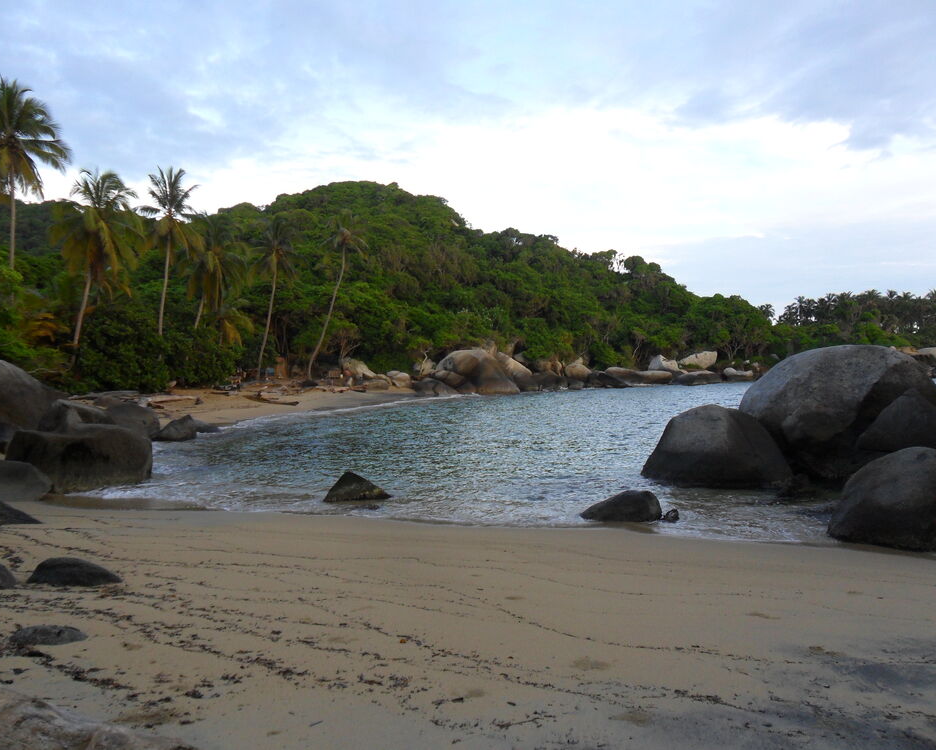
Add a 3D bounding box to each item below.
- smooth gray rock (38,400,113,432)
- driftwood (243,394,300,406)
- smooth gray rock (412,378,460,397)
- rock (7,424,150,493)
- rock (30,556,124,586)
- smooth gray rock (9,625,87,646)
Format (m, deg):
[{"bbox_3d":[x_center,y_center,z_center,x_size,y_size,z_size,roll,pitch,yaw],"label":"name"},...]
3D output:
[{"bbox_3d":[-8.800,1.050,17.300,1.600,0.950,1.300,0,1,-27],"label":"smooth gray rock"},{"bbox_3d":[-10.000,1.300,39.800,3.000,0.500,0.800,0,1,-24],"label":"driftwood"},{"bbox_3d":[-2.360,0.950,57.000,3.300,1.350,2.400,0,1,-2],"label":"smooth gray rock"},{"bbox_3d":[-7.050,1.440,14.200,2.350,1.120,1.800,0,1,-26],"label":"rock"},{"bbox_3d":[-2.930,1.445,5.830,0.640,0.200,0.380,0,1,-27],"label":"rock"},{"bbox_3d":[-2.420,1.500,4.500,0.400,0.090,0.250,0,1,-28],"label":"smooth gray rock"}]

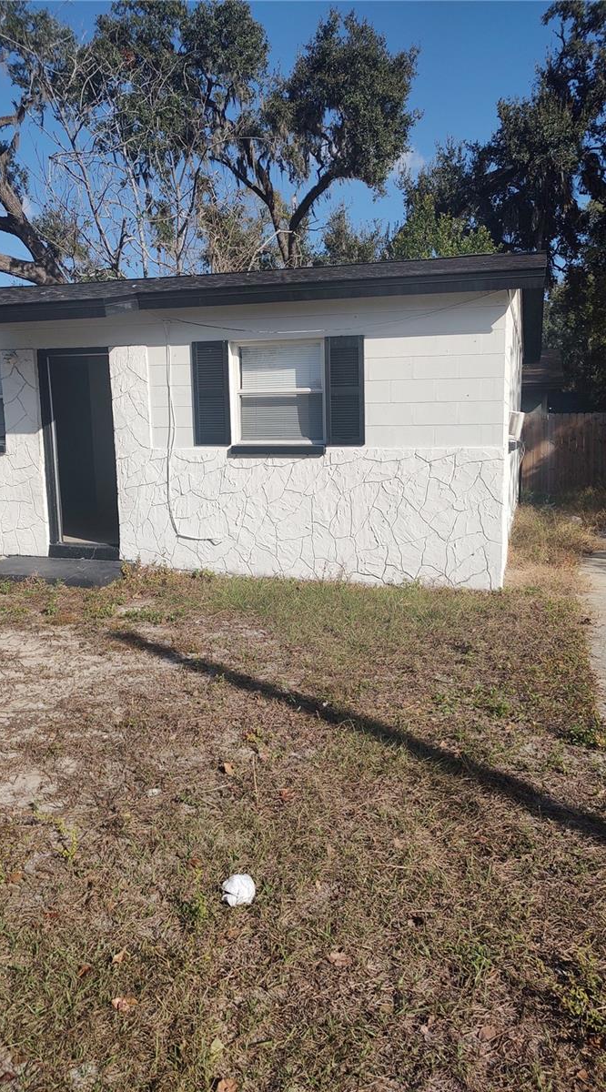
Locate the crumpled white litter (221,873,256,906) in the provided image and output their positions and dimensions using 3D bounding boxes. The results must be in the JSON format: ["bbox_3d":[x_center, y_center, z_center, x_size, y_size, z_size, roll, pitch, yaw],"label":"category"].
[{"bbox_3d":[-0.205,1.097,2.418,0.108,0.075,0.105,-1,9,-5],"label":"crumpled white litter"}]

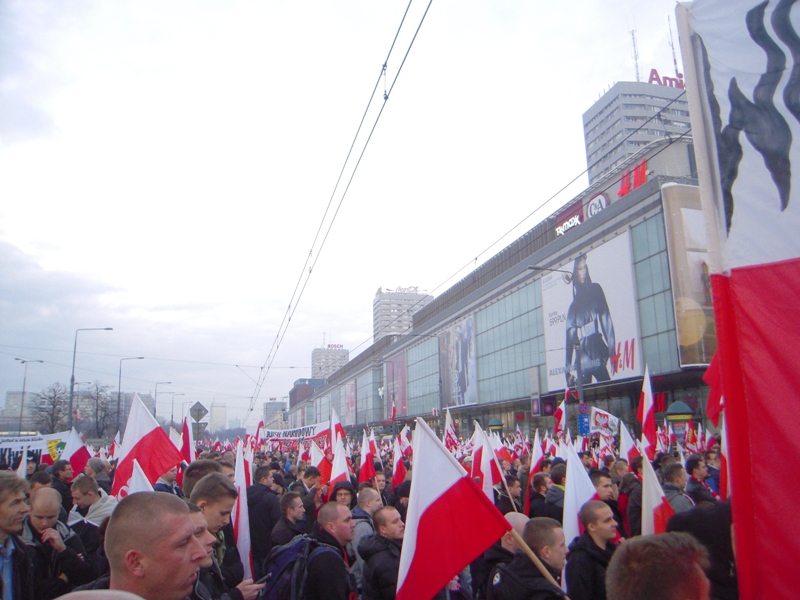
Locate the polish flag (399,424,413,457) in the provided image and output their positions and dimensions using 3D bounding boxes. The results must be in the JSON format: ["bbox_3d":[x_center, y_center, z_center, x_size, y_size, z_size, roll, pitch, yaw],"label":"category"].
[{"bbox_3d":[0.144,3.691,17.000,0.420,0.850,0.200,-1,-12,0],"label":"polish flag"}]

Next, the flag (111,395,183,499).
[{"bbox_3d":[-2.106,1.209,5.377,0.680,0.980,0.280,3,-12,-21],"label":"flag"}]

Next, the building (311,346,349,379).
[{"bbox_3d":[-60.314,82.719,563.012,29.000,79.000,16.000,2,-12,-13],"label":"building"}]

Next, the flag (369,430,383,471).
[{"bbox_3d":[-0.398,2.445,10.512,0.240,0.680,0.220,-1,-12,-2],"label":"flag"}]

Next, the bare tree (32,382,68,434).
[{"bbox_3d":[-34.249,11.612,63.412,4.700,8.700,4.500,5,-13,-28],"label":"bare tree"}]

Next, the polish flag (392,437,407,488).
[{"bbox_3d":[-0.008,2.637,10.500,0.300,0.880,0.200,-1,-12,0],"label":"polish flag"}]

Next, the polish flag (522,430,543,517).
[{"bbox_3d":[1.450,1.866,7.000,0.260,0.950,0.220,-3,-12,11],"label":"polish flag"}]

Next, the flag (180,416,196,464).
[{"bbox_3d":[-2.371,1.609,7.255,0.240,0.920,0.250,3,-12,-18],"label":"flag"}]

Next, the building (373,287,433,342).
[{"bbox_3d":[2.091,36.001,350.669,30.000,80.000,16.000,2,-12,-13],"label":"building"}]

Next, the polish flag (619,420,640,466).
[{"bbox_3d":[2.949,1.865,8.296,0.310,0.740,0.250,-5,-12,18],"label":"polish flag"}]

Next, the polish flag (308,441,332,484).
[{"bbox_3d":[-1.044,2.161,8.500,0.340,0.650,0.220,1,-12,-7],"label":"polish flag"}]

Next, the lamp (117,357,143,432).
[{"bbox_3d":[-28.883,11.823,69.123,2.700,11.300,0.350,2,-12,-14],"label":"lamp"}]

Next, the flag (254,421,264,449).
[{"bbox_3d":[-5.645,5.404,26.000,0.420,1.150,0.200,1,-12,-12],"label":"flag"}]

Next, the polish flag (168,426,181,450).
[{"bbox_3d":[-4.182,2.568,12.000,0.350,0.650,0.200,3,-13,-19],"label":"polish flag"}]

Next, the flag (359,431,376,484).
[{"bbox_3d":[-0.414,2.008,8.249,0.240,0.720,0.220,0,-12,-3],"label":"flag"}]

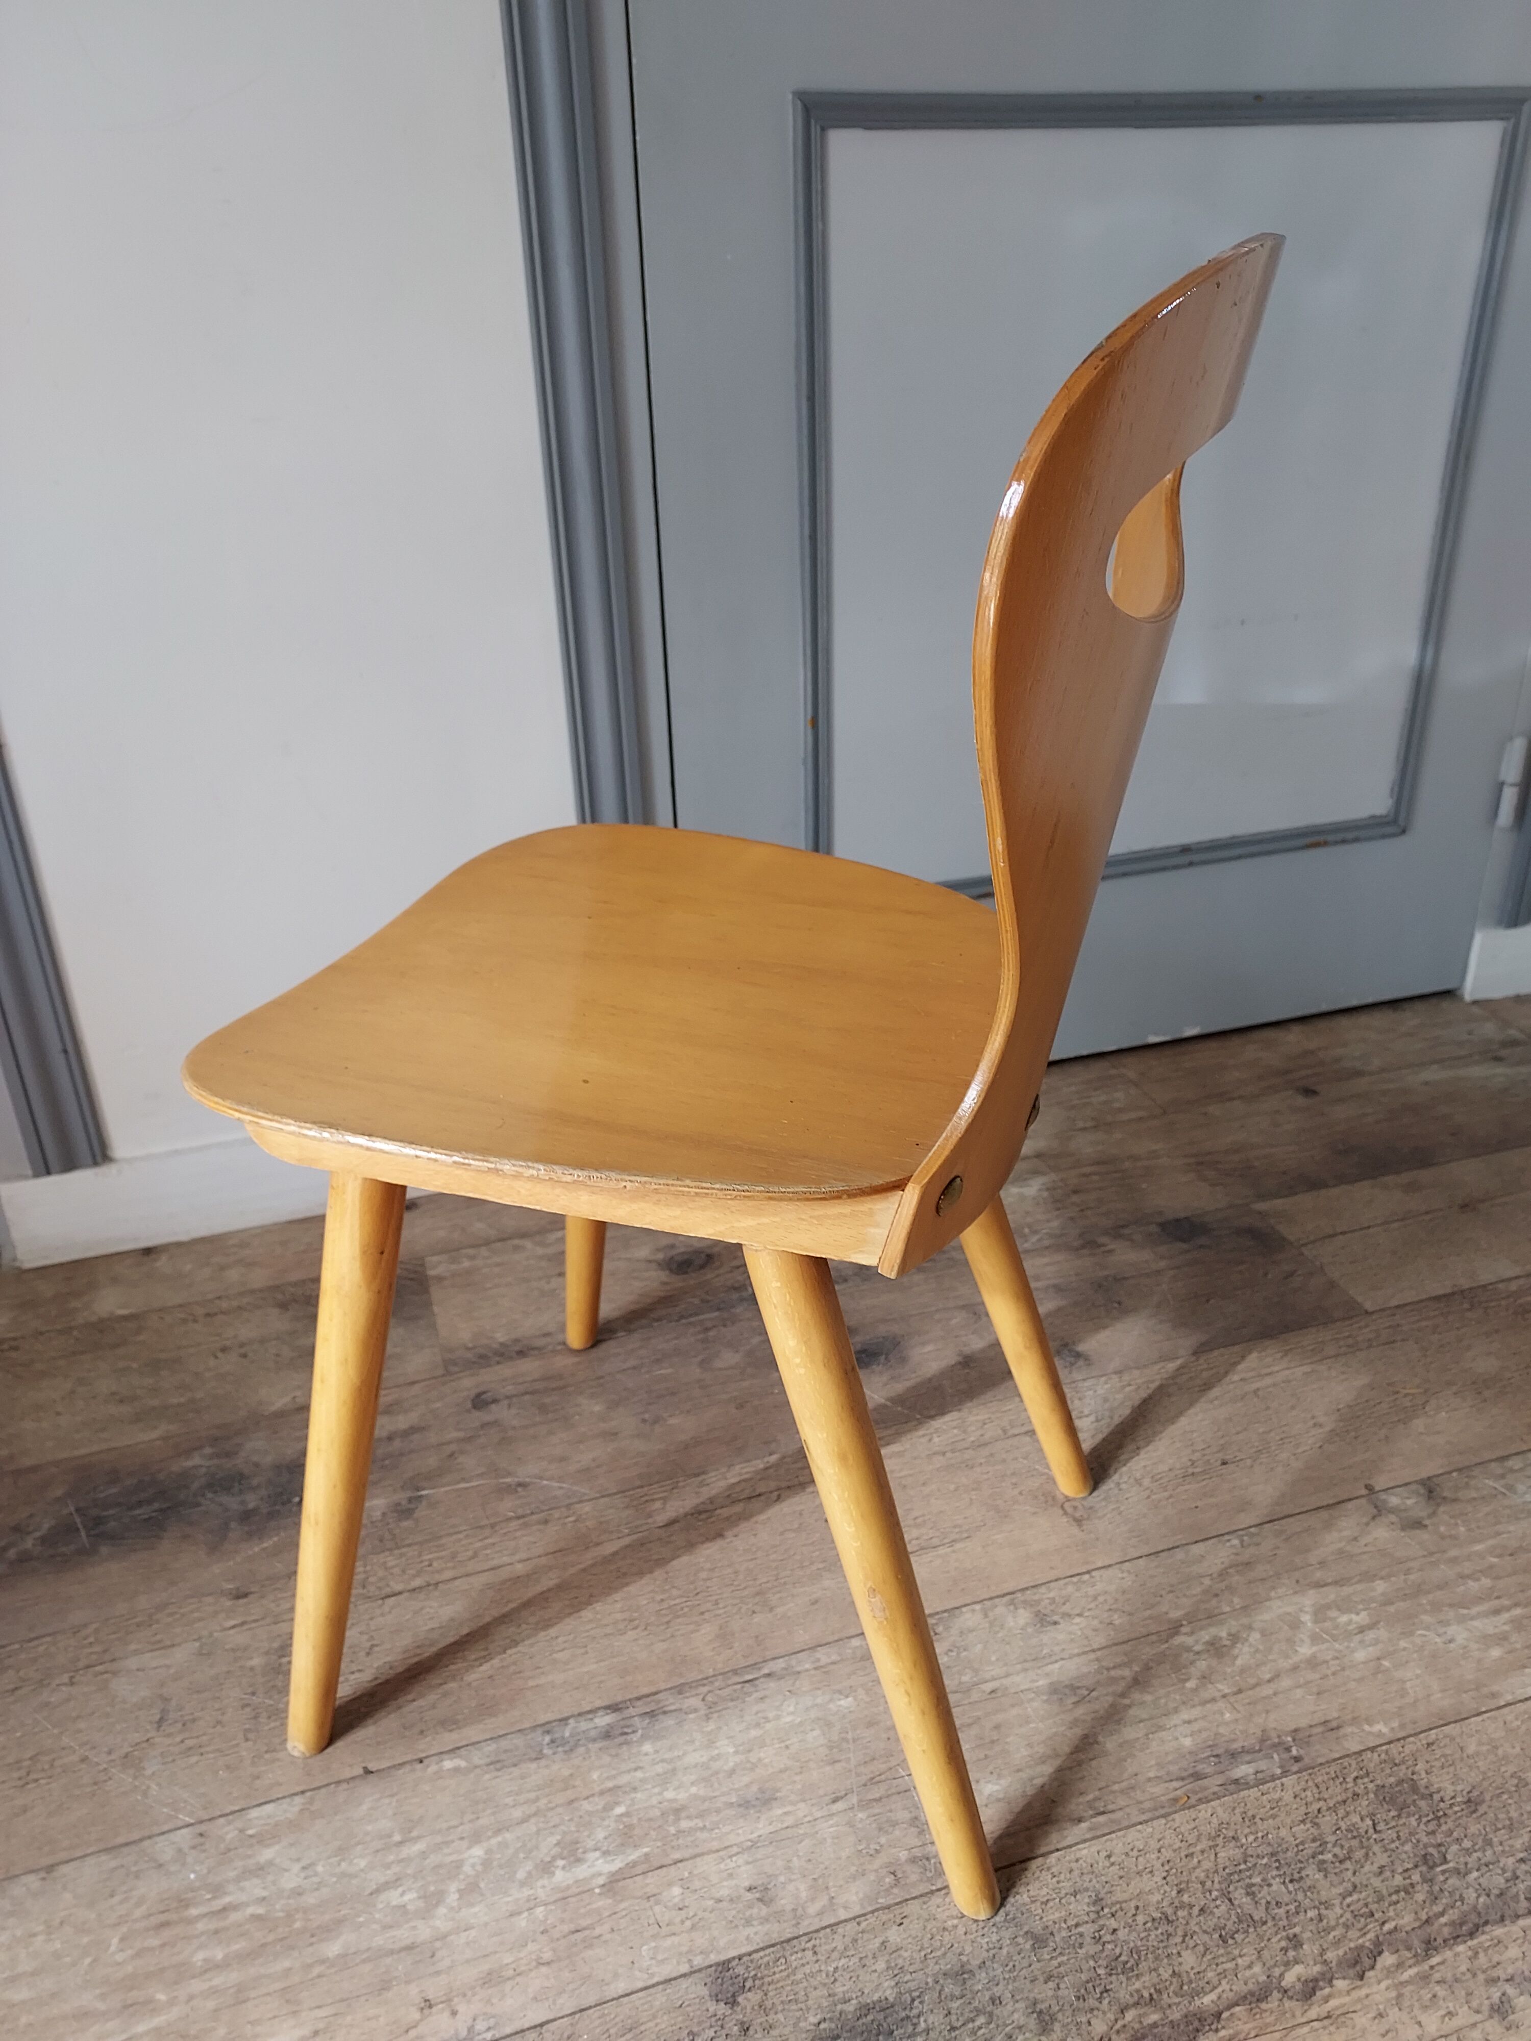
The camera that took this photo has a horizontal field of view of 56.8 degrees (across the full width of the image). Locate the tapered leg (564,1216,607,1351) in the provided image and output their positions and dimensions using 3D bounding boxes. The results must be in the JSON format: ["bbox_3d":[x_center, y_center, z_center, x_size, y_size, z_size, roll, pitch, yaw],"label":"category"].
[{"bbox_3d":[-0.131,0.112,1.066,0.036,0.412,0.036,17,38,11],"label":"tapered leg"}]

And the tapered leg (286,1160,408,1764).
[{"bbox_3d":[-0.238,0.254,0.780,0.036,0.409,0.036,18,22,14],"label":"tapered leg"}]

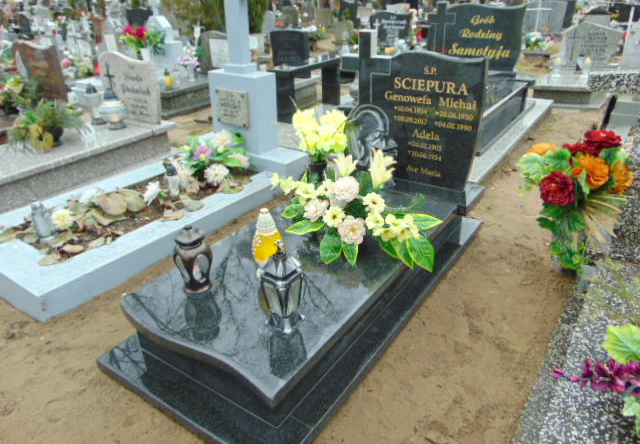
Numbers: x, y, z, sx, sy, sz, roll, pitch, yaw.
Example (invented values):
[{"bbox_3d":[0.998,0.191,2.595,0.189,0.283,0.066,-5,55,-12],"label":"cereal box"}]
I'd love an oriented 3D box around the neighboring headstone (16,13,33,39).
[{"bbox_3d":[-7.711,-5.102,12.000,0.500,0.620,0.120,16,30,30],"label":"neighboring headstone"}]

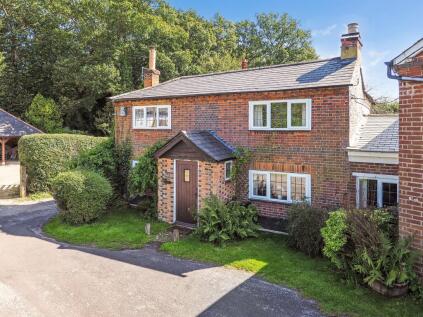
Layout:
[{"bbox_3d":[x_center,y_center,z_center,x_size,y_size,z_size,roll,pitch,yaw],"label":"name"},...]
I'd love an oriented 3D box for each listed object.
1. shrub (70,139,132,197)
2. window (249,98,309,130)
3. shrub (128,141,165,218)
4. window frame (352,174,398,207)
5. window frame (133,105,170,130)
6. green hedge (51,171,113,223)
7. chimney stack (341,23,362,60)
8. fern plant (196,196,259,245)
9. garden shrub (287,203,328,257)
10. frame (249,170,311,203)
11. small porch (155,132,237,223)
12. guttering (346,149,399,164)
[{"bbox_3d":[-4.250,0.420,11.250,2.000,2.300,1.500,1,3,28],"label":"shrub"},{"bbox_3d":[2.050,-1.300,8.850,1.880,0.910,0.100,1,3,28],"label":"window"},{"bbox_3d":[-2.350,0.640,10.670,1.500,2.550,0.950,2,3,27],"label":"shrub"},{"bbox_3d":[4.390,0.940,7.760,1.180,1.030,0.120,2,3,27],"label":"window frame"},{"bbox_3d":[-2.290,-1.560,11.200,1.840,0.890,0.120,2,3,27],"label":"window frame"},{"bbox_3d":[-4.430,1.190,10.000,2.000,1.580,1.850,2,3,27],"label":"green hedge"},{"bbox_3d":[4.680,-3.900,9.750,0.560,1.150,0.620,1,3,28],"label":"chimney stack"},{"bbox_3d":[0.460,1.620,8.380,1.700,1.150,1.200,2,3,27],"label":"fern plant"},{"bbox_3d":[2.620,1.800,7.850,1.080,1.220,1.000,1,3,28],"label":"garden shrub"},{"bbox_3d":[2.070,0.880,8.990,1.900,0.910,0.120,2,3,27],"label":"frame"},{"bbox_3d":[-0.500,0.580,9.500,2.300,2.900,1.450,2,3,27],"label":"small porch"},{"bbox_3d":[4.180,-0.030,7.530,1.220,0.330,0.200,1,3,28],"label":"guttering"}]

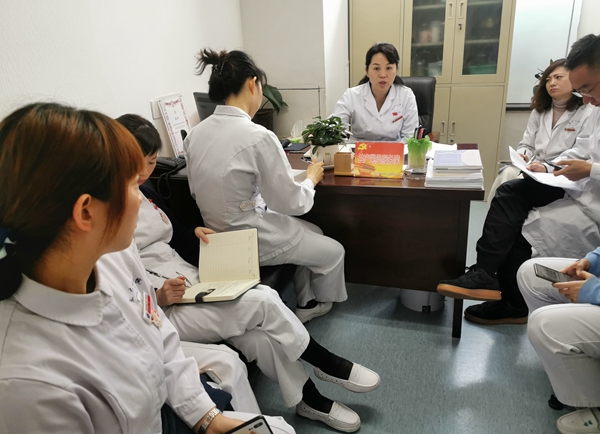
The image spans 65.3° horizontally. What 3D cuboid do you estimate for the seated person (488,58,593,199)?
[{"bbox_3d":[1.475,-0.348,2.859,0.800,1.170,0.540,-19,26,-36],"label":"seated person"}]

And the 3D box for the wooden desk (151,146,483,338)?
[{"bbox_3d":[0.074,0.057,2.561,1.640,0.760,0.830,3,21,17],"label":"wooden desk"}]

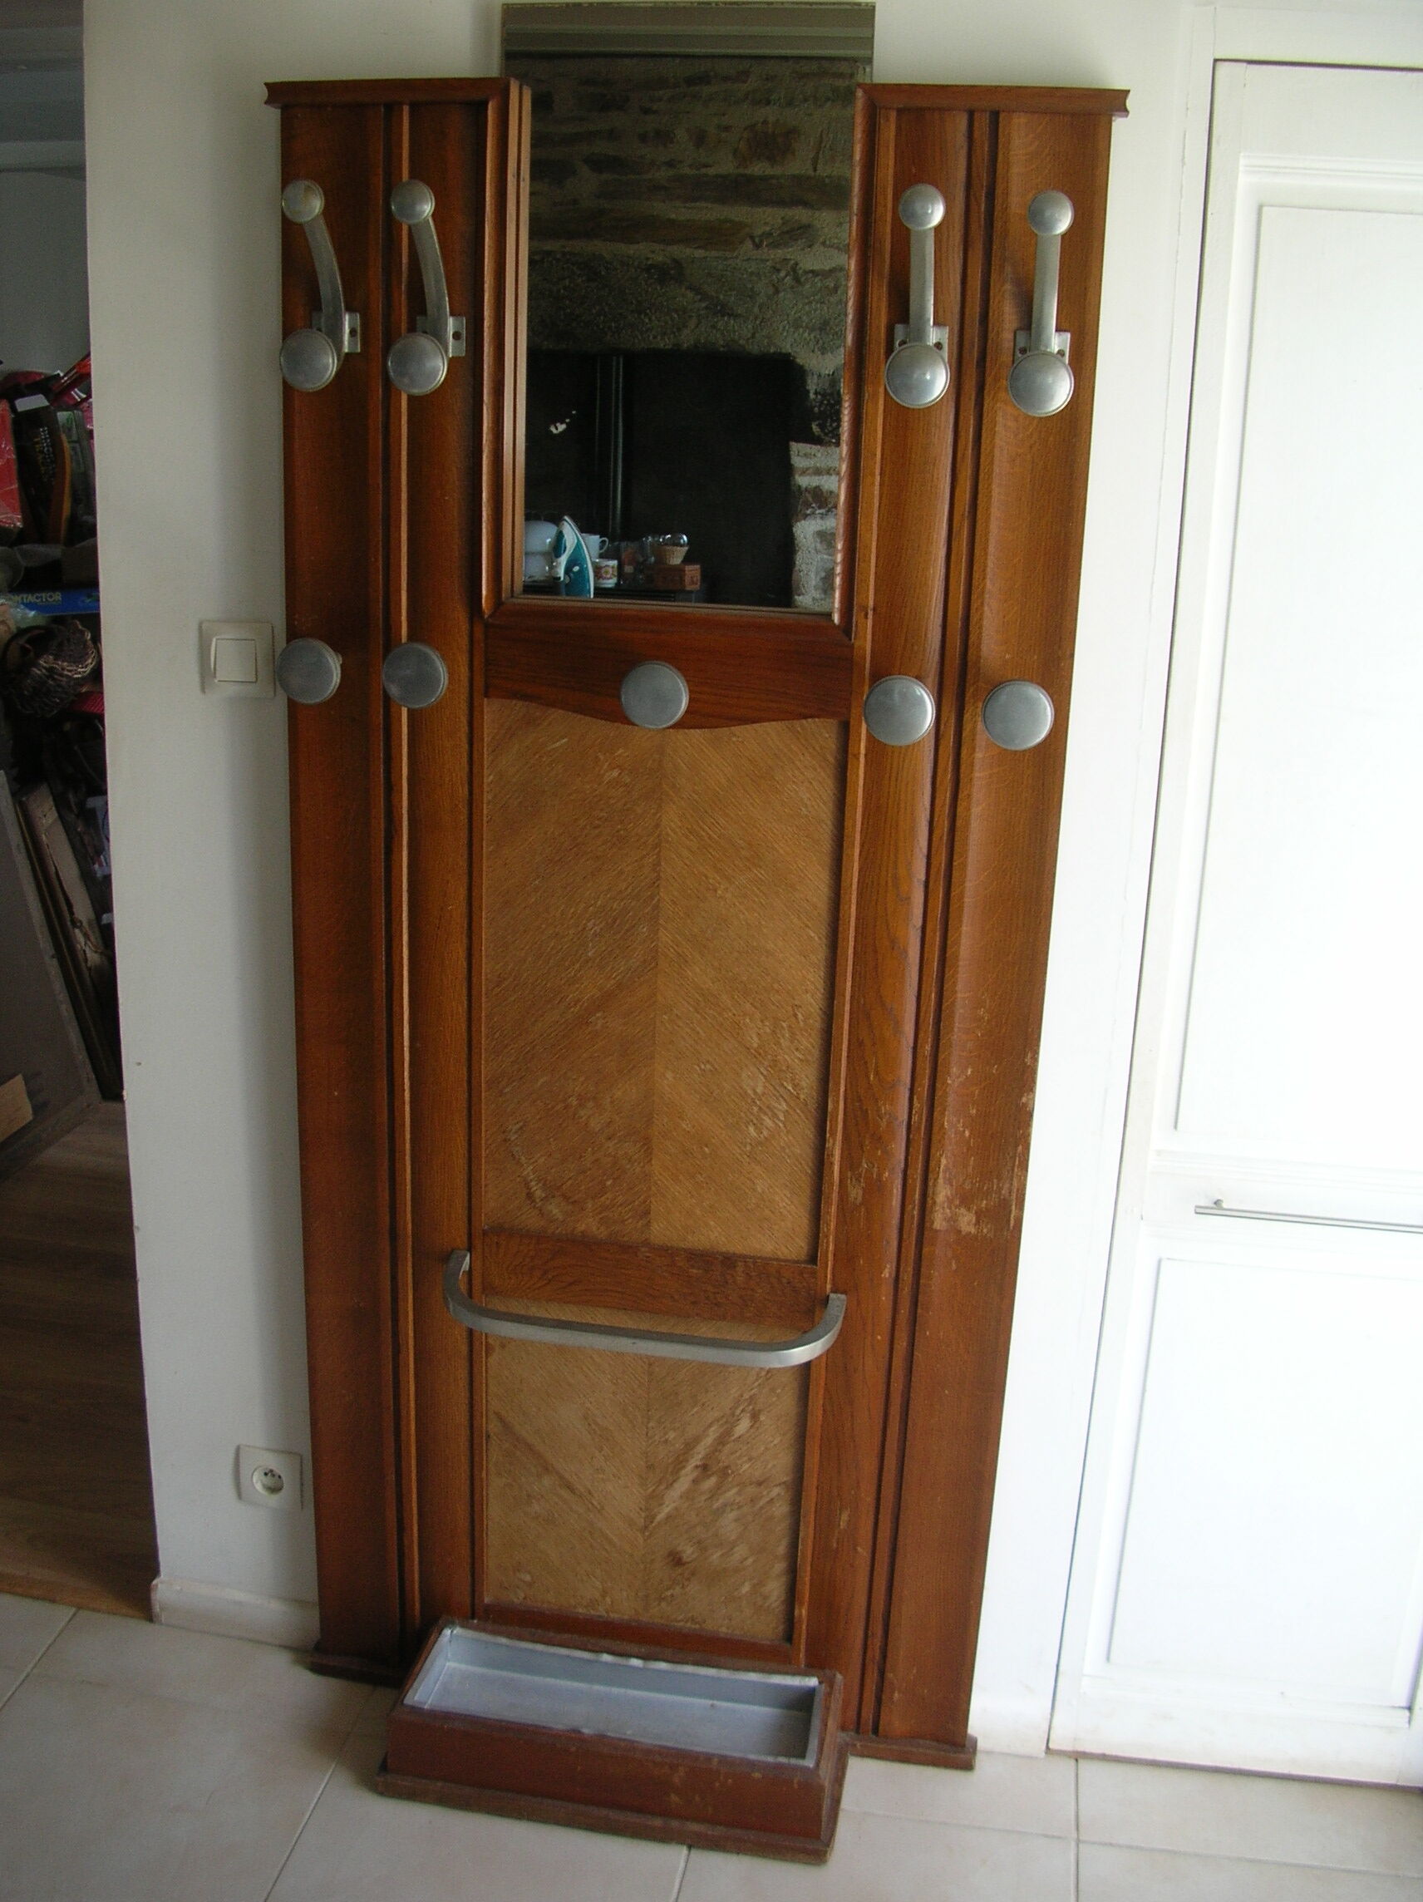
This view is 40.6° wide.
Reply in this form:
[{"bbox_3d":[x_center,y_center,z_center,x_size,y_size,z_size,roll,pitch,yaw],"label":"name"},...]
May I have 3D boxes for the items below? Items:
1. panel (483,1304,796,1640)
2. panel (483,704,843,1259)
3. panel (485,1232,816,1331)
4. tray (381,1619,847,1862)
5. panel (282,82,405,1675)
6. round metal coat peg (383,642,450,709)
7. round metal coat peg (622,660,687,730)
[{"bbox_3d":[-0.080,0.626,2.318,0.394,0.422,0.015,5,17,9],"label":"panel"},{"bbox_3d":[-0.059,0.039,2.144,0.396,0.629,0.015,5,17,9],"label":"panel"},{"bbox_3d":[-0.071,0.382,2.242,0.396,0.085,0.019,5,17,9],"label":"panel"},{"bbox_3d":[-0.110,0.933,2.292,0.530,0.103,0.206,5,17,9],"label":"tray"},{"bbox_3d":[-0.412,0.023,2.204,0.105,1.828,0.024,5,17,9],"label":"panel"},{"bbox_3d":[-0.309,-0.295,2.046,0.069,0.069,0.050,5,17,9],"label":"round metal coat peg"},{"bbox_3d":[-0.056,-0.269,2.005,0.069,0.069,0.050,5,17,9],"label":"round metal coat peg"}]

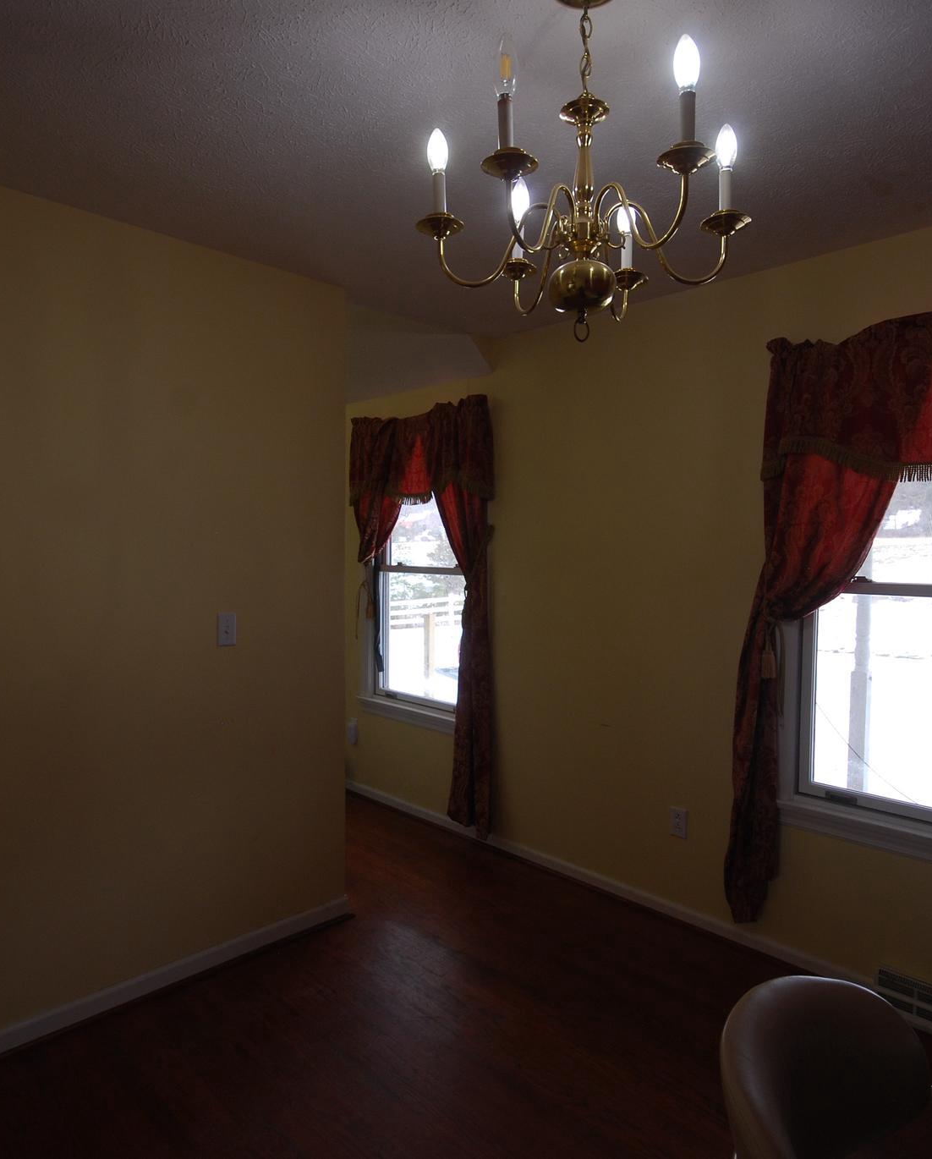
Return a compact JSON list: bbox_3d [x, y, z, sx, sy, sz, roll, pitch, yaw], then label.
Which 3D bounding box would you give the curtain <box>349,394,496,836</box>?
[{"bbox_3d":[-0.254,0.181,3.695,1.060,2.090,0.140,3,4,44],"label":"curtain"}]

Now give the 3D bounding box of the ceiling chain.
[{"bbox_3d":[0.206,-0.922,1.257,0.023,0.145,0.023,3,4,44],"label":"ceiling chain"}]

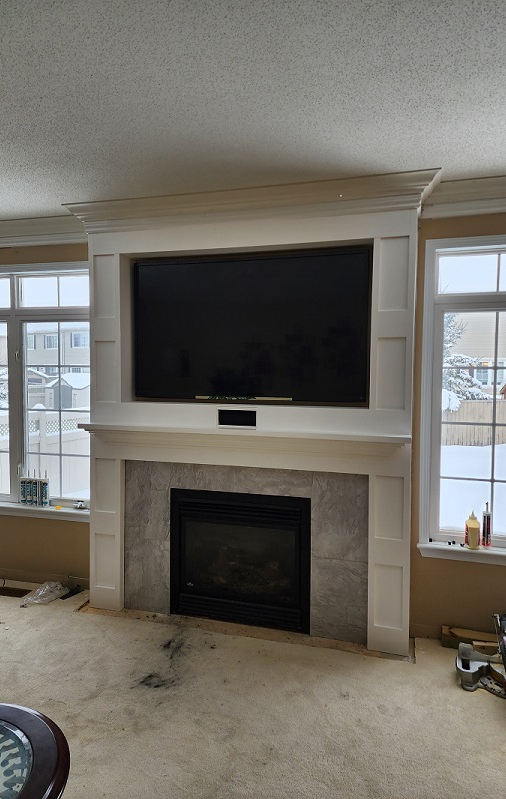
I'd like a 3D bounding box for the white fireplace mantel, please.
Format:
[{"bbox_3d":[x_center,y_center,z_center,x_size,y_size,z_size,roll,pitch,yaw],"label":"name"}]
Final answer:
[{"bbox_3d":[-0.088,0.106,3.358,2.348,2.720,0.319,1,3,16],"label":"white fireplace mantel"}]

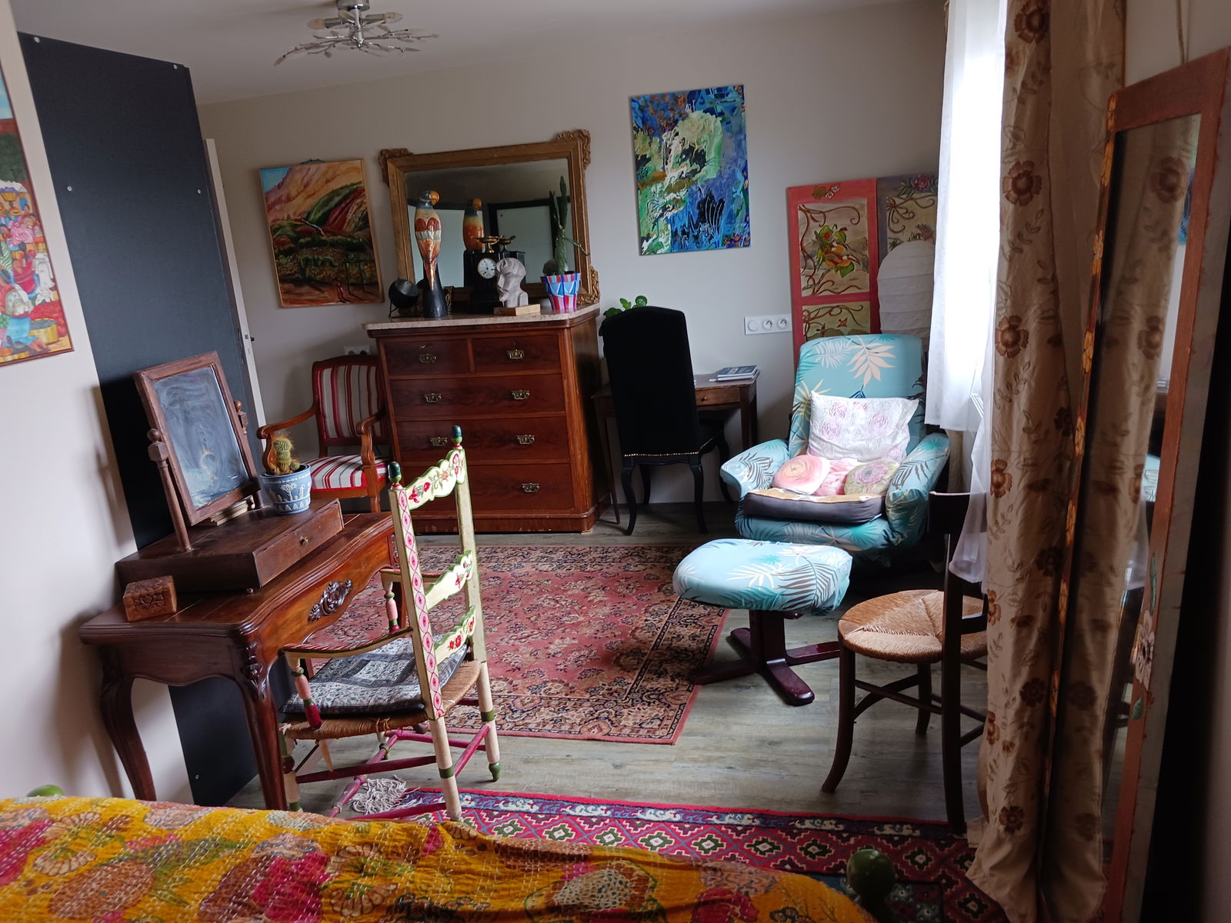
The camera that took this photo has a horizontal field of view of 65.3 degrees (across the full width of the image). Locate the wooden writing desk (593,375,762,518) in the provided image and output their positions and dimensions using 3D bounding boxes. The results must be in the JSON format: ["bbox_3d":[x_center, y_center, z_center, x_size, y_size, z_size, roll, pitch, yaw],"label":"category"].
[{"bbox_3d":[0.328,-0.061,4.762,0.780,0.670,0.370,-2,14,13],"label":"wooden writing desk"}]

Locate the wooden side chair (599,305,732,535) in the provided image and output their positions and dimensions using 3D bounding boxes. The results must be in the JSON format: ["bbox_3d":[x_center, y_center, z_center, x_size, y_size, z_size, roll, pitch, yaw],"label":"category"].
[{"bbox_3d":[0.257,-0.225,4.587,0.480,1.080,0.650,-1,14,15],"label":"wooden side chair"}]

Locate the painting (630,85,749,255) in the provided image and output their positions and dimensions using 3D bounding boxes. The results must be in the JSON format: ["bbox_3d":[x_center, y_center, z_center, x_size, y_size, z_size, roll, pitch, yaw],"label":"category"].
[{"bbox_3d":[0.354,-1.359,4.521,0.530,0.725,0.030,-2,15,14],"label":"painting"}]

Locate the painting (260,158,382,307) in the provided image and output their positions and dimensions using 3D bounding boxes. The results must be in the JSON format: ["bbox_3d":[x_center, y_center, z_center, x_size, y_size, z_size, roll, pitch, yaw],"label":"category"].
[{"bbox_3d":[-1.562,-1.188,5.082,0.600,0.728,0.030,-2,14,13],"label":"painting"}]

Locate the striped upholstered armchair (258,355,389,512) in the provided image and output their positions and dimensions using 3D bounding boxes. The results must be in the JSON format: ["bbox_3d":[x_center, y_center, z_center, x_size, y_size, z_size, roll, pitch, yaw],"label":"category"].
[{"bbox_3d":[-1.385,-0.060,4.880,0.600,0.900,0.610,-3,14,10],"label":"striped upholstered armchair"}]

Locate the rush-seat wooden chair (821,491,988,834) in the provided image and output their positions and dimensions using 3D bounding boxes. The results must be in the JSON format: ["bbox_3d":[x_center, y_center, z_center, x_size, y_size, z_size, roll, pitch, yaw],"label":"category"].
[{"bbox_3d":[0.767,0.424,2.335,0.420,0.840,0.440,-16,18,-36],"label":"rush-seat wooden chair"}]

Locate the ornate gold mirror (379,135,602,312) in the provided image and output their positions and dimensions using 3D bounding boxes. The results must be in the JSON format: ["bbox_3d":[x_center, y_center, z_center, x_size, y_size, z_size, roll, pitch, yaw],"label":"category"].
[{"bbox_3d":[-0.621,-1.162,4.751,1.091,0.813,0.070,-2,9,14],"label":"ornate gold mirror"}]

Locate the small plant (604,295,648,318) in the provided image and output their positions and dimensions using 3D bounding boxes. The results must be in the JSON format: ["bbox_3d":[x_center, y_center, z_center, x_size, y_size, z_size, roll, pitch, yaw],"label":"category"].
[{"bbox_3d":[0.043,-0.586,4.684,0.280,0.420,0.260,-2,14,13],"label":"small plant"}]

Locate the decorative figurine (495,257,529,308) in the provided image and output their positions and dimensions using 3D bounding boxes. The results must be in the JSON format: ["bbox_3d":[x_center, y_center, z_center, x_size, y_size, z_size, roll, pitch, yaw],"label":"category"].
[{"bbox_3d":[-0.484,-0.836,4.494,0.150,0.234,0.125,-15,18,-34],"label":"decorative figurine"}]

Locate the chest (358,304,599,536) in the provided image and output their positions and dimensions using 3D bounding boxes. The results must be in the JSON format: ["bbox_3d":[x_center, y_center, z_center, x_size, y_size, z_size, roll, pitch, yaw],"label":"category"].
[{"bbox_3d":[-0.583,-0.211,4.821,1.056,1.060,0.500,-2,15,14],"label":"chest"}]

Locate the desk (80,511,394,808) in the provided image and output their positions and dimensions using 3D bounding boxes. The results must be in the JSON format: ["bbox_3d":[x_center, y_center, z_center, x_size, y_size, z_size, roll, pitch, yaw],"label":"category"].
[{"bbox_3d":[-0.842,0.592,2.516,0.434,0.710,0.805,-2,15,14],"label":"desk"}]

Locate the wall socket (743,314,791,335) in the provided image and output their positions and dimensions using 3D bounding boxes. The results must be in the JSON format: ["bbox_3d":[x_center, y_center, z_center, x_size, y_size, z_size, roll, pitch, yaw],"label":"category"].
[{"bbox_3d":[0.739,-0.662,4.638,0.223,0.081,0.016,-2,15,14],"label":"wall socket"}]

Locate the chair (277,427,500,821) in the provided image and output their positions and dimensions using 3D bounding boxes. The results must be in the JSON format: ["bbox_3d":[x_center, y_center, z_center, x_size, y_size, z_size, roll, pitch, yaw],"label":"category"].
[{"bbox_3d":[-0.564,0.416,2.449,0.500,0.980,0.550,0,14,19],"label":"chair"}]

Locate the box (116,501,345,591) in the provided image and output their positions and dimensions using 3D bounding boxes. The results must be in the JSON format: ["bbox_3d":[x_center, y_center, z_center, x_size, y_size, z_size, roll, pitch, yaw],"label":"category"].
[{"bbox_3d":[-0.938,0.210,2.414,0.325,0.093,0.422,-2,15,14],"label":"box"}]

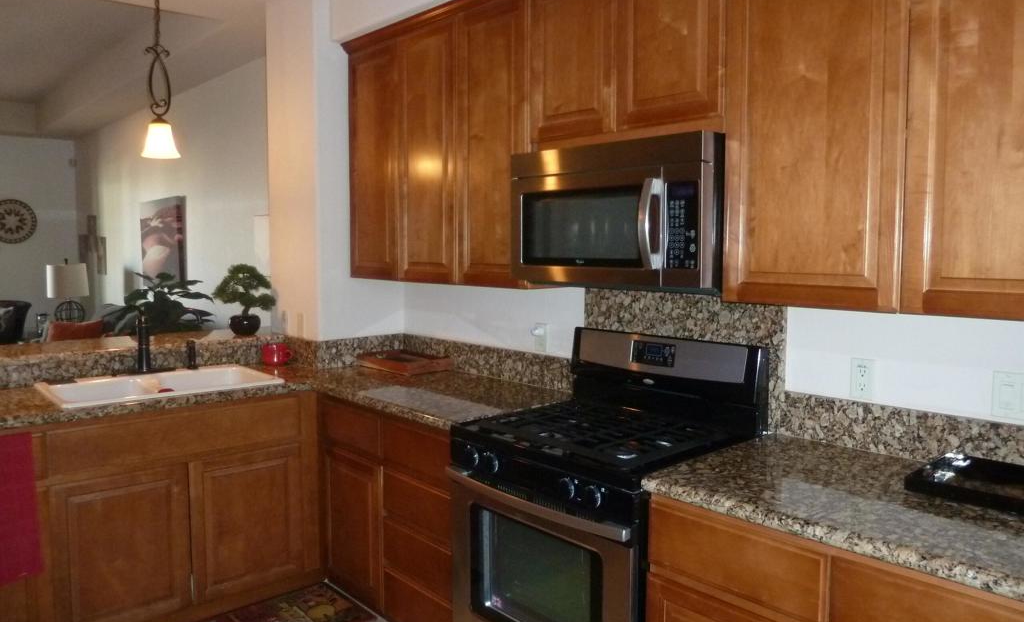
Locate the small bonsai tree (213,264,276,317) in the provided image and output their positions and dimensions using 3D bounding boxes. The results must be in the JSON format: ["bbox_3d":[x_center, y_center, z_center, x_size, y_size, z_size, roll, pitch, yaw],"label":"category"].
[{"bbox_3d":[-1.330,-0.100,3.664,0.310,0.270,0.280,-4,6,-43],"label":"small bonsai tree"}]

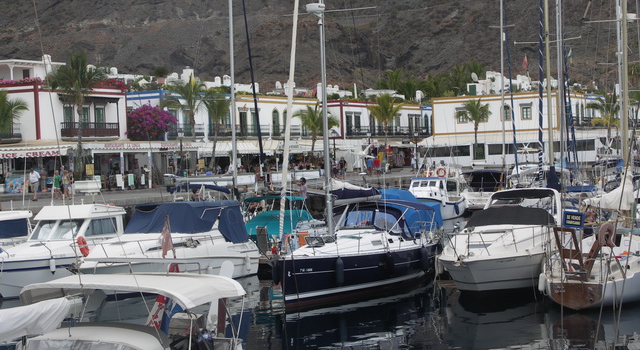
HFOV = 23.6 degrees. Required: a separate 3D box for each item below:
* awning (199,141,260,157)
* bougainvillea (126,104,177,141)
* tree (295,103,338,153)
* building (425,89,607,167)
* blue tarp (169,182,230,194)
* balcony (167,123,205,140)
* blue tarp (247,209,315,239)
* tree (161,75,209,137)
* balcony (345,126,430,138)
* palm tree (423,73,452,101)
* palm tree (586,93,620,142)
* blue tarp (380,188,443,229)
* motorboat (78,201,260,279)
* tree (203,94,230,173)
[{"bbox_3d":[-6.782,-1.911,115.000,2.300,1.150,6.000,-1,1,24],"label":"awning"},{"bbox_3d":[-11.639,-3.626,106.000,3.100,2.600,2.400,-2,1,-30],"label":"bougainvillea"},{"bbox_3d":[-0.259,-2.980,131.029,3.900,6.252,3.900,-2,1,0],"label":"tree"},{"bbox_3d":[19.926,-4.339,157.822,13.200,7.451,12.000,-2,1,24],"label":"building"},{"bbox_3d":[-5.182,0.559,66.000,2.200,0.550,1.800,-2,1,24],"label":"blue tarp"},{"bbox_3d":[-9.692,-3.125,111.000,1.000,1.100,3.900,-1,1,24],"label":"balcony"},{"bbox_3d":[-1.425,1.777,54.000,2.100,1.100,1.700,-2,1,24],"label":"blue tarp"},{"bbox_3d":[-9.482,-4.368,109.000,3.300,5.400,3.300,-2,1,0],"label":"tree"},{"bbox_3d":[7.604,-4.620,164.000,1.300,1.300,23.000,-2,1,24],"label":"balcony"},{"bbox_3d":[14.630,-6.564,188.055,4.200,11.751,4.200,-2,1,0],"label":"palm tree"},{"bbox_3d":[26.737,-4.272,143.031,3.700,6.650,3.700,-2,1,0],"label":"palm tree"},{"bbox_3d":[3.458,1.266,58.000,2.000,1.600,2.400,-2,1,24],"label":"blue tarp"},{"bbox_3d":[-5.138,2.301,50.737,3.200,2.800,10.000,-1,1,23],"label":"motorboat"},{"bbox_3d":[-7.693,-2.889,116.031,2.500,6.548,2.500,-2,1,0],"label":"tree"}]

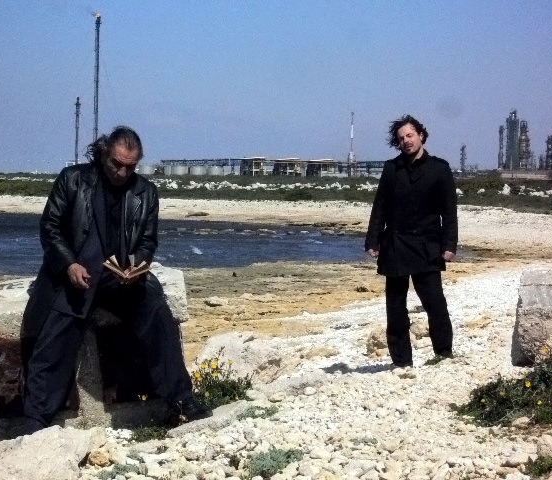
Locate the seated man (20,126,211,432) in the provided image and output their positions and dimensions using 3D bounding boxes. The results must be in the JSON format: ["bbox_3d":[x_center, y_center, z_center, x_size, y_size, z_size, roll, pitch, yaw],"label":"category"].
[{"bbox_3d":[-0.810,0.197,9.800,0.920,1.490,0.750,0,2,-7],"label":"seated man"}]

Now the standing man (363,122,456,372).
[{"bbox_3d":[0.928,0.007,13.400,0.590,1.720,0.400,1,2,14],"label":"standing man"}]

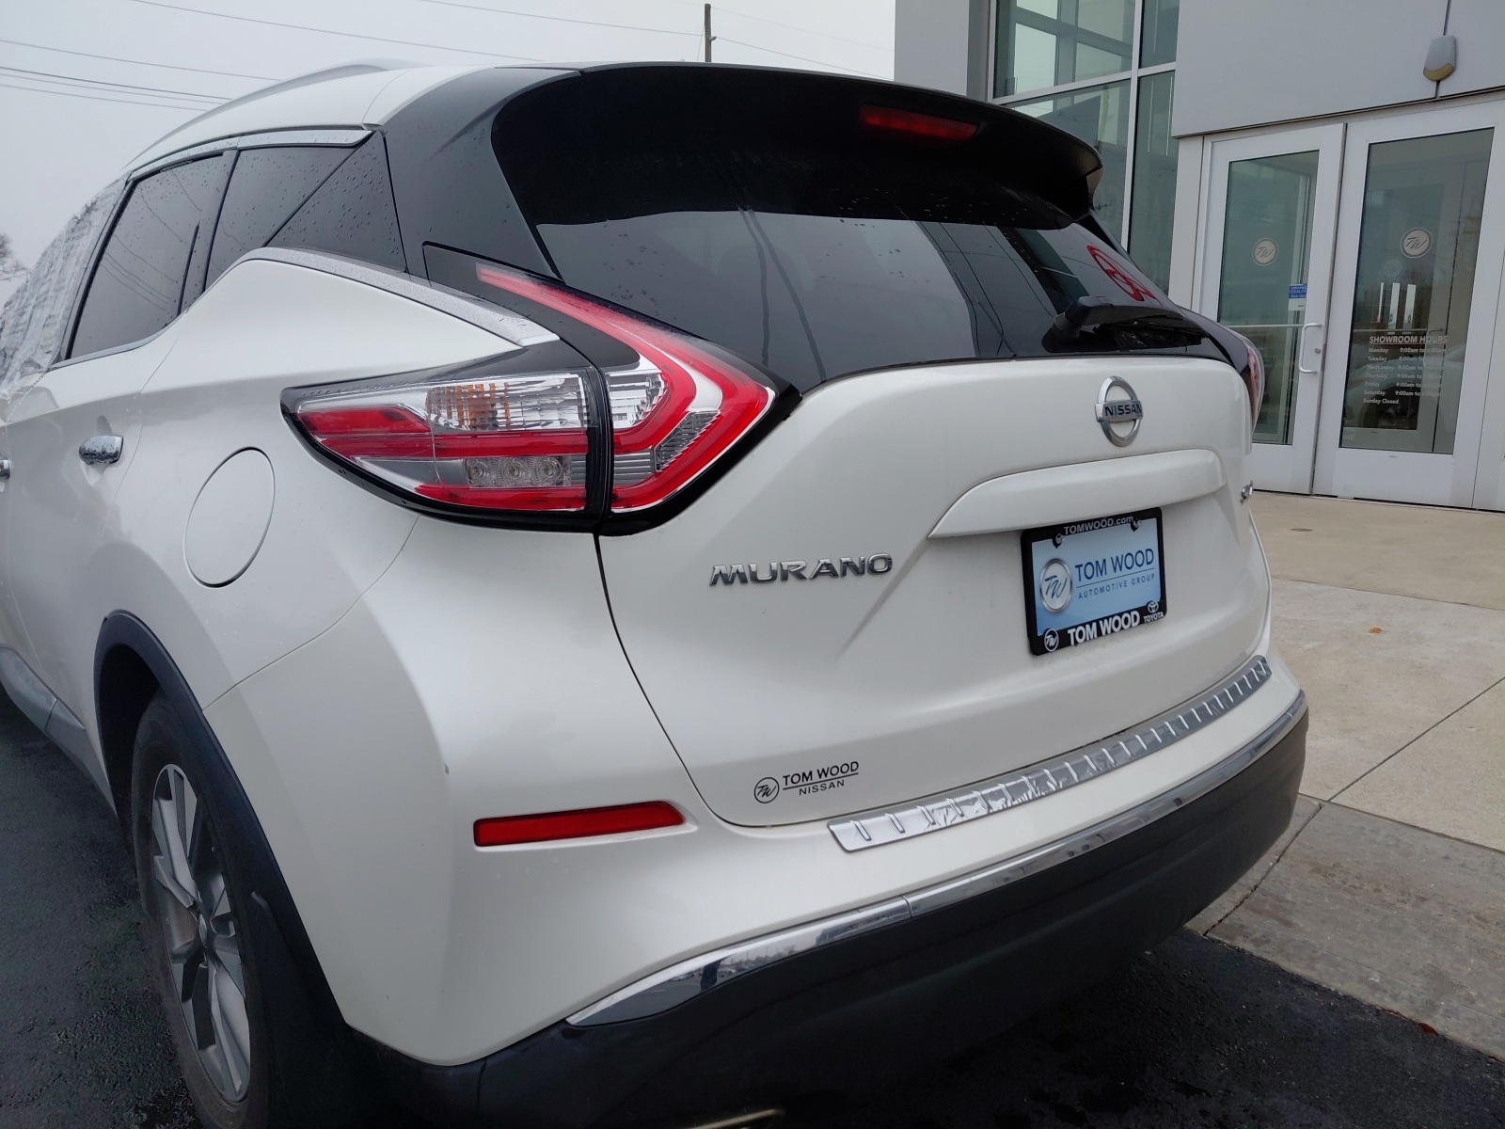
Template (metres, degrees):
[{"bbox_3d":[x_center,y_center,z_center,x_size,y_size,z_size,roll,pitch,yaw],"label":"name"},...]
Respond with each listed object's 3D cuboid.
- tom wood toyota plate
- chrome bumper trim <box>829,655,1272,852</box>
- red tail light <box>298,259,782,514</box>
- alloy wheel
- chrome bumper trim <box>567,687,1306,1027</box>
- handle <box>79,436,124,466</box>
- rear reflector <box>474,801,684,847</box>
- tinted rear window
[{"bbox_3d":[0.452,0.017,1.413,0.315,0.160,0.018,-10,7,-39],"label":"tom wood toyota plate"},{"bbox_3d":[0.471,0.229,1.434,0.980,0.042,0.080,-10,15,-39],"label":"chrome bumper trim"},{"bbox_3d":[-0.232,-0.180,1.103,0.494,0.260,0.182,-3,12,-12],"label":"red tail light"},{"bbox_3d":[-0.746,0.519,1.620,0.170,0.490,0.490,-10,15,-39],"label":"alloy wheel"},{"bbox_3d":[0.459,0.330,1.469,1.500,0.130,0.235,-10,15,-39],"label":"chrome bumper trim"},{"bbox_3d":[-0.982,-0.171,1.647,0.055,0.045,0.200,-10,15,-39],"label":"handle"},{"bbox_3d":[-0.173,0.253,1.081,0.208,0.031,0.028,-4,12,-20],"label":"rear reflector"},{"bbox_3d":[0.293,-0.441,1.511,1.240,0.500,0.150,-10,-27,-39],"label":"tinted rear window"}]

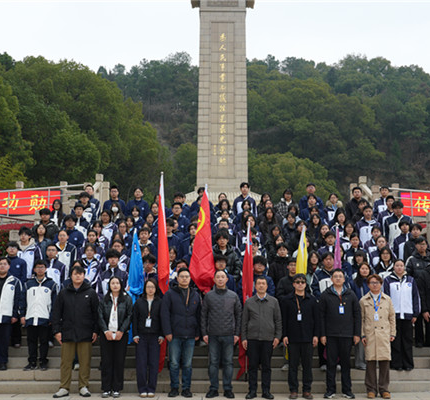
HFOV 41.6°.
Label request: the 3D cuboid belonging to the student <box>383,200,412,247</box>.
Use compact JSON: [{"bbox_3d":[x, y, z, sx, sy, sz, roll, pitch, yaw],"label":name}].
[{"bbox_3d":[3.670,0.909,11.238,0.540,1.782,0.310,-1,-8,4],"label":"student"}]

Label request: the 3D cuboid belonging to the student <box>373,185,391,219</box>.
[{"bbox_3d":[3.723,0.582,12.323,0.480,1.752,0.300,-1,-8,4],"label":"student"}]

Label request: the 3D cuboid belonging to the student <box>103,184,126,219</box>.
[{"bbox_3d":[-2.192,0.575,12.358,0.500,1.780,0.300,1,-9,-4],"label":"student"}]

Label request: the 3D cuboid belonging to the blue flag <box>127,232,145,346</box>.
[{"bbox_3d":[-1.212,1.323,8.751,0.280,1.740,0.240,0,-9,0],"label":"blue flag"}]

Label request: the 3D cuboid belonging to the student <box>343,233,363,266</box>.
[{"bbox_3d":[2.553,1.417,10.324,0.480,1.640,0.290,-1,-10,6],"label":"student"}]

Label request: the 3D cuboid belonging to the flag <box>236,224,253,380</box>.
[{"bbox_3d":[0.484,1.572,8.844,0.290,2.413,0.220,0,-10,2],"label":"flag"}]

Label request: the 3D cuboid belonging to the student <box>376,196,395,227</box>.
[{"bbox_3d":[3.741,0.776,11.945,0.520,1.740,0.310,-1,-8,9],"label":"student"}]

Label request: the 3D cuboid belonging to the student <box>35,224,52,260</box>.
[{"bbox_3d":[-3.296,1.279,10.688,0.470,1.640,0.290,1,-8,-8],"label":"student"}]

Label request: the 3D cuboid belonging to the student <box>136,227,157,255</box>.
[{"bbox_3d":[-1.241,1.361,9.998,0.480,1.746,0.290,0,-8,-2],"label":"student"}]

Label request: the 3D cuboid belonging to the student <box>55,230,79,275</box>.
[{"bbox_3d":[-2.710,1.368,10.051,0.460,1.666,0.280,1,-8,-4],"label":"student"}]

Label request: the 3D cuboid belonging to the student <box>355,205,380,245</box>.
[{"bbox_3d":[3.059,0.987,11.171,0.510,1.760,0.300,-1,-8,5],"label":"student"}]

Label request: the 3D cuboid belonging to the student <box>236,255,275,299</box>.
[{"bbox_3d":[0.708,1.786,9.030,0.570,1.740,0.320,0,-10,2],"label":"student"}]

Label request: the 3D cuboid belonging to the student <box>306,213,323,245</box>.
[{"bbox_3d":[1.944,1.089,11.013,0.460,1.636,0.290,-1,-9,4],"label":"student"}]

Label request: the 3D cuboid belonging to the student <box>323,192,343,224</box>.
[{"bbox_3d":[2.613,0.674,12.325,0.470,1.650,0.310,-1,-8,4],"label":"student"}]

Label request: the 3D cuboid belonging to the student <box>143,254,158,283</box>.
[{"bbox_3d":[-1.044,1.730,8.906,0.470,1.740,0.290,0,-8,-2],"label":"student"}]

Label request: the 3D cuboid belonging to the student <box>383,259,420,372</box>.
[{"bbox_3d":[2.982,1.812,8.975,0.550,1.670,0.310,-1,-10,7],"label":"student"}]

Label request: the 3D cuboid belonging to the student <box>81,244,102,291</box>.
[{"bbox_3d":[-2.108,1.569,9.476,0.440,1.657,0.280,0,-8,-3],"label":"student"}]

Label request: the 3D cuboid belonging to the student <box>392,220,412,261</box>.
[{"bbox_3d":[3.501,1.251,10.346,0.490,1.750,0.300,-1,-8,6],"label":"student"}]

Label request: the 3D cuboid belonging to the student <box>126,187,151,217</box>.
[{"bbox_3d":[-1.770,0.551,12.838,0.520,1.690,0.310,0,-8,-4],"label":"student"}]

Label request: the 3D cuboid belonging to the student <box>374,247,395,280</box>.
[{"bbox_3d":[2.905,1.627,9.628,0.490,1.640,0.290,-1,-10,7],"label":"student"}]

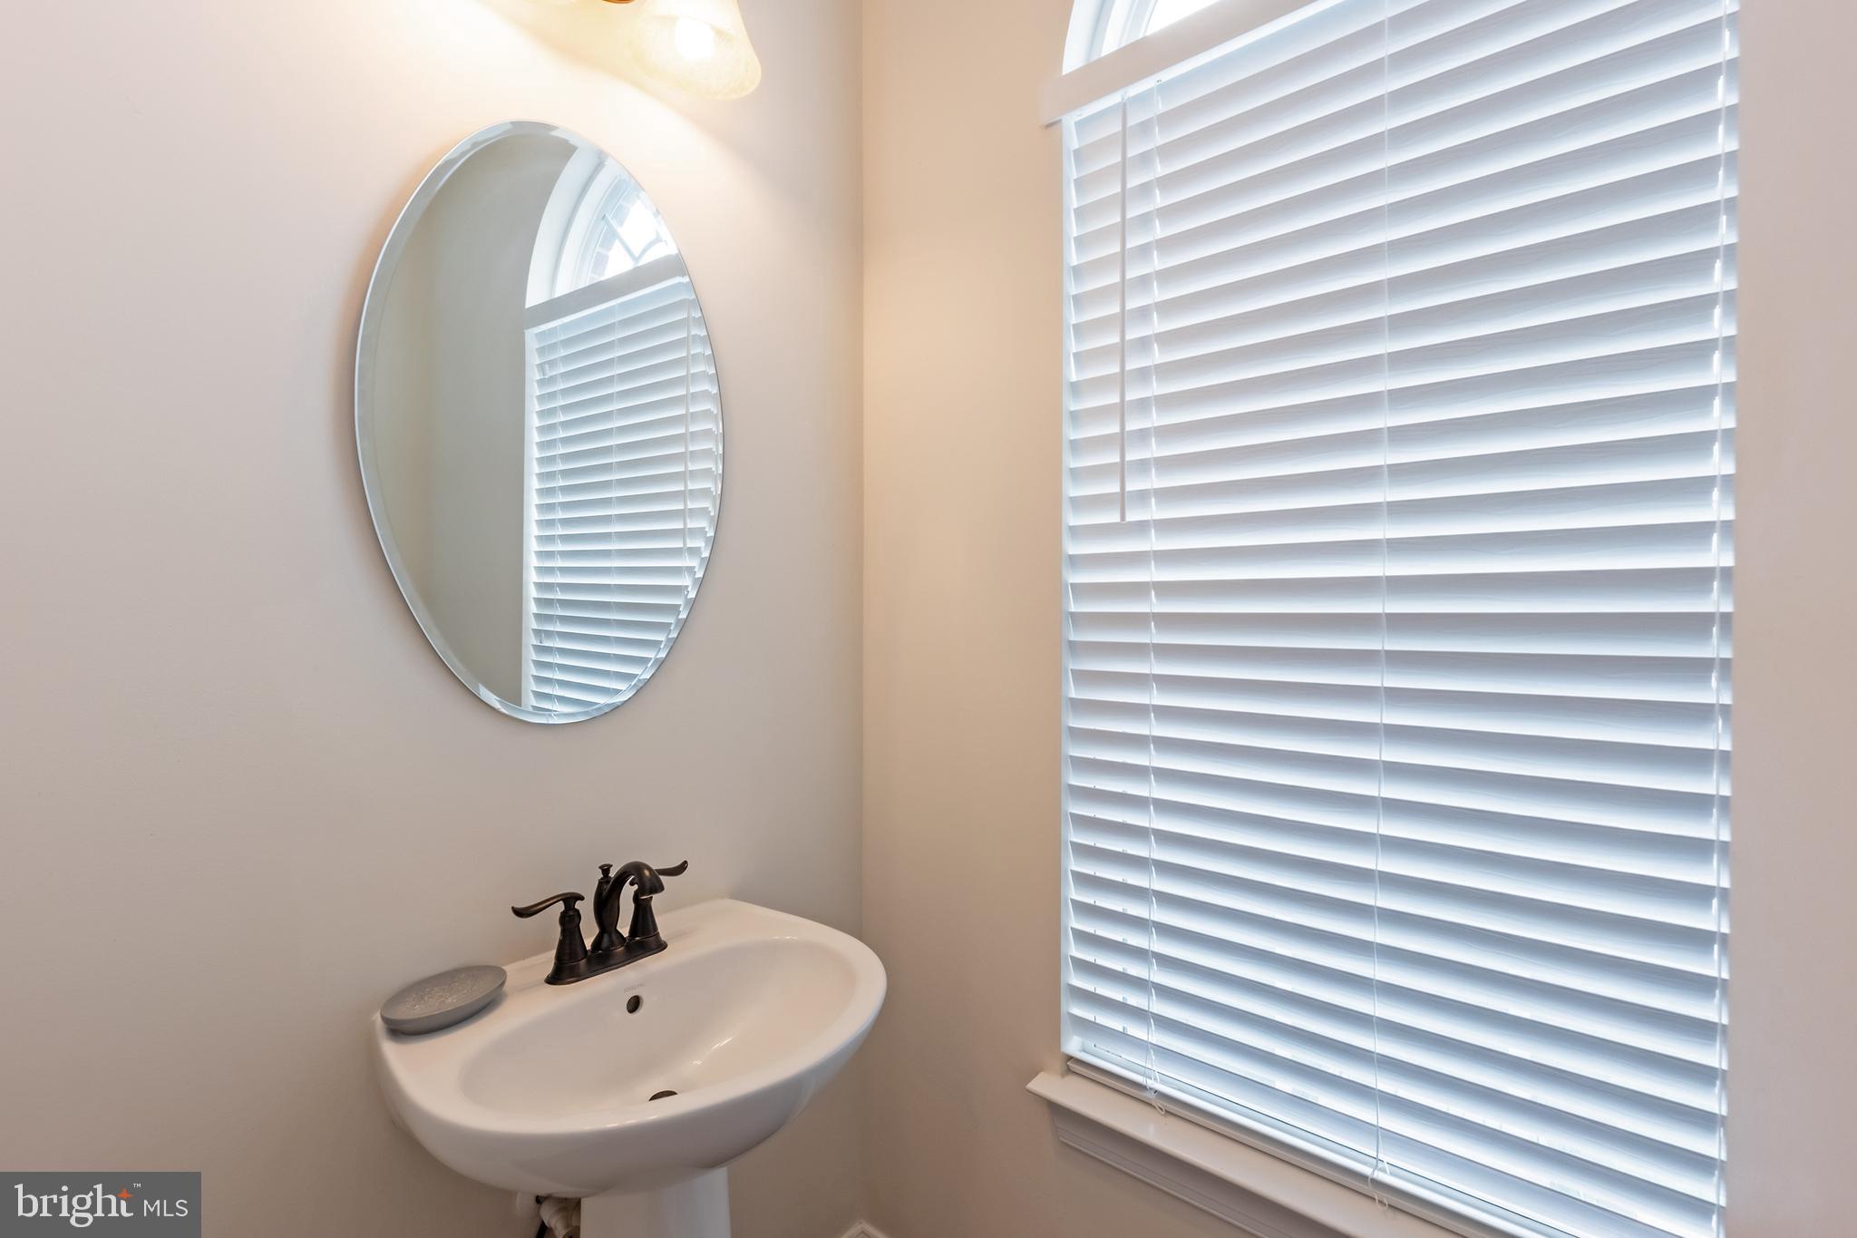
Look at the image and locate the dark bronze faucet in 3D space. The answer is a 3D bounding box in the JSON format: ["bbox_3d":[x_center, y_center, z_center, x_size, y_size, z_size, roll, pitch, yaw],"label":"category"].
[{"bbox_3d":[-0.404,0.399,0.970,0.167,0.157,0.243,0,0,41],"label":"dark bronze faucet"}]

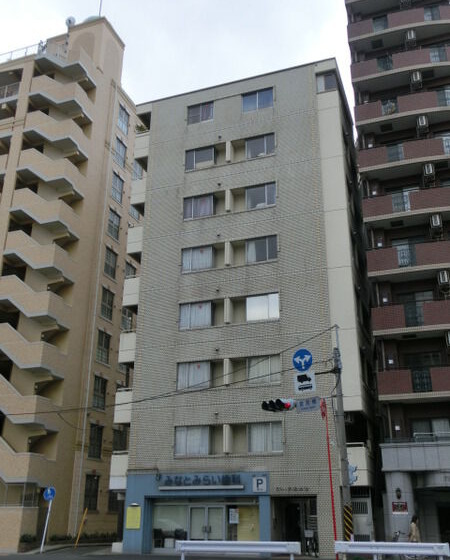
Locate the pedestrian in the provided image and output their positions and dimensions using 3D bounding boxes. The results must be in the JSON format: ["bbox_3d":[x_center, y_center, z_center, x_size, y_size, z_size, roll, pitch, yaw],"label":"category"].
[{"bbox_3d":[6.437,8.739,19.210,0.380,1.580,0.460,-7,-23,18],"label":"pedestrian"}]

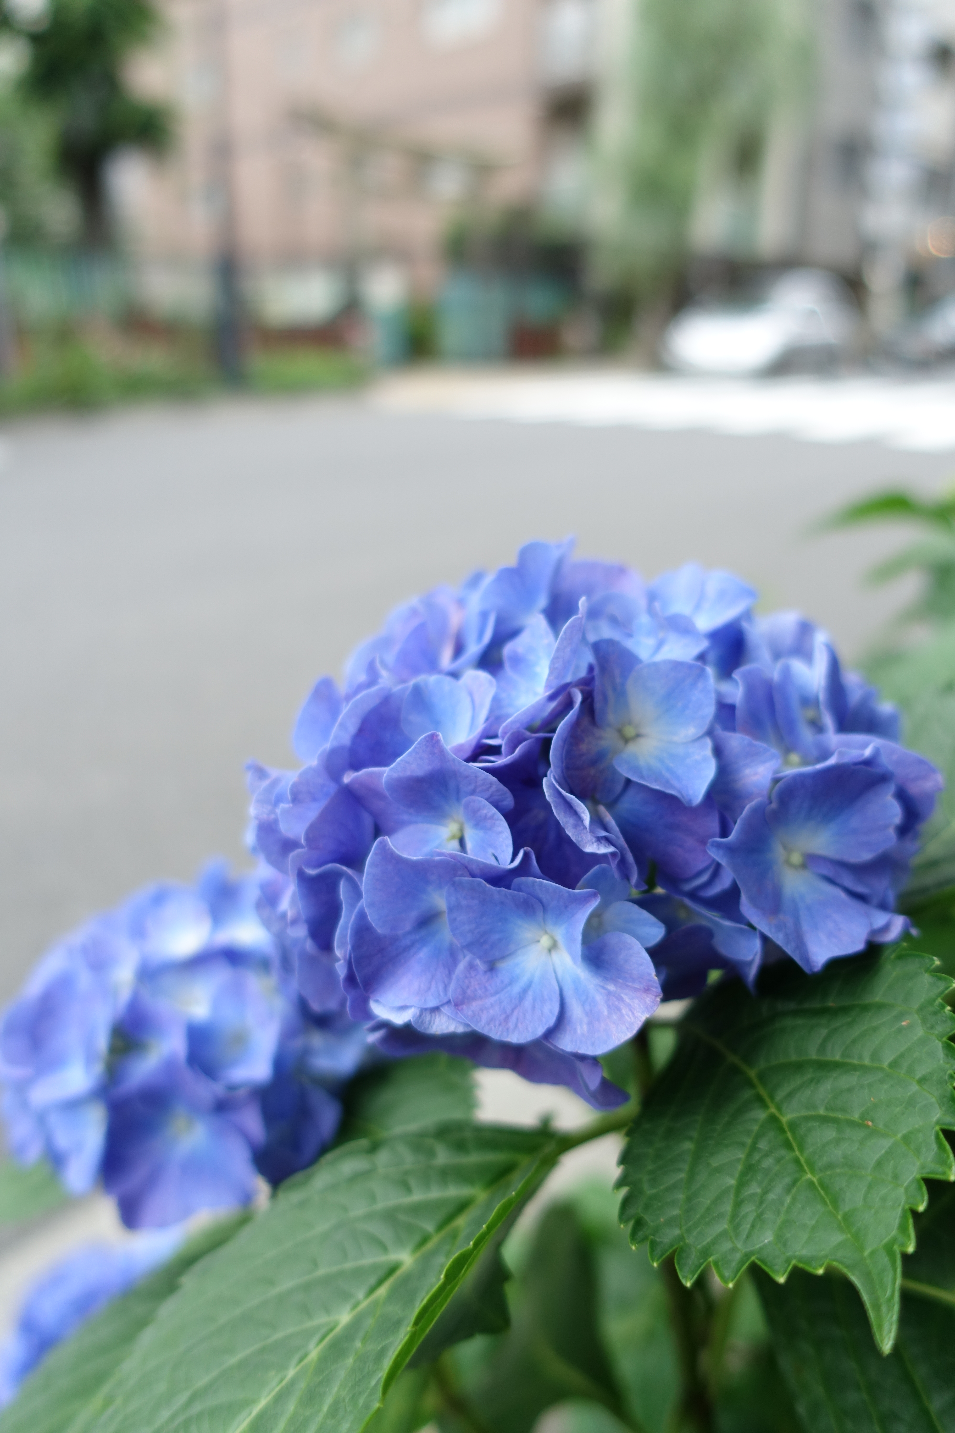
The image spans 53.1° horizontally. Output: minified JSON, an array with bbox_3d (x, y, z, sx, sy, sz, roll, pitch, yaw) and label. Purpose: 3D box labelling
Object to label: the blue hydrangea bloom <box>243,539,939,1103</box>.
[{"bbox_3d":[0.026,0.021,0.243,0.167,0.127,0.156,0,23,0],"label":"blue hydrangea bloom"}]

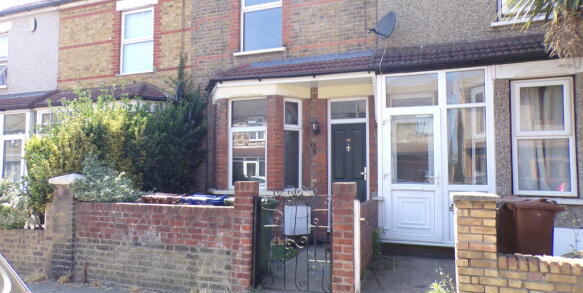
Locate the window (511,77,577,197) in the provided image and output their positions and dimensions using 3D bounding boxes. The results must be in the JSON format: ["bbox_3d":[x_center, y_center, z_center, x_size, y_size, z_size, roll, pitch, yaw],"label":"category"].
[{"bbox_3d":[3.496,-0.128,5.617,0.762,1.623,0.090,-1,-3,22],"label":"window"}]

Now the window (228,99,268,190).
[{"bbox_3d":[-0.787,-0.045,7.563,0.819,1.692,0.090,-1,-3,22],"label":"window"}]

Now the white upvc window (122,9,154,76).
[{"bbox_3d":[-3.573,-2.440,9.481,0.991,1.500,0.090,-1,-3,22],"label":"white upvc window"}]

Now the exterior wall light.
[{"bbox_3d":[0.448,-0.354,7.539,0.150,0.288,0.210,-1,-3,22],"label":"exterior wall light"}]

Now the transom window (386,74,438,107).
[{"bbox_3d":[1.848,-0.855,6.204,0.769,0.477,0.030,-1,-3,22],"label":"transom window"}]

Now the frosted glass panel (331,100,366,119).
[{"bbox_3d":[1.064,-0.672,7.483,0.671,0.324,0.030,-1,-3,22],"label":"frosted glass panel"}]

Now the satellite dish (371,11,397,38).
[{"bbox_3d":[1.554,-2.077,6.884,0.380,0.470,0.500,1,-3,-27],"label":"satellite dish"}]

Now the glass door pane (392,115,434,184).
[{"bbox_3d":[1.848,0.045,6.164,0.622,1.057,0.030,-1,-3,22],"label":"glass door pane"}]

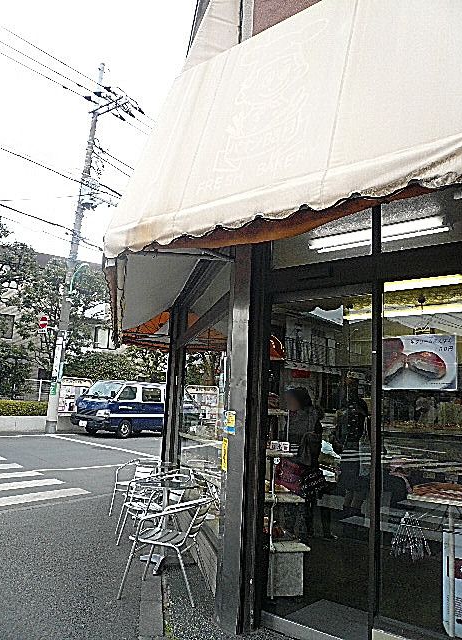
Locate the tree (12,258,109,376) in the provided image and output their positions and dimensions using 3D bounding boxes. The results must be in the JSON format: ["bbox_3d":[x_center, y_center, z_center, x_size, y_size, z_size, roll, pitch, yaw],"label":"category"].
[{"bbox_3d":[-7.703,0.693,22.606,4.100,6.970,4.000,6,-9,-17],"label":"tree"}]

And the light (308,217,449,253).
[{"bbox_3d":[1.243,-0.725,4.543,1.250,0.100,0.220,-4,-12,39],"label":"light"}]

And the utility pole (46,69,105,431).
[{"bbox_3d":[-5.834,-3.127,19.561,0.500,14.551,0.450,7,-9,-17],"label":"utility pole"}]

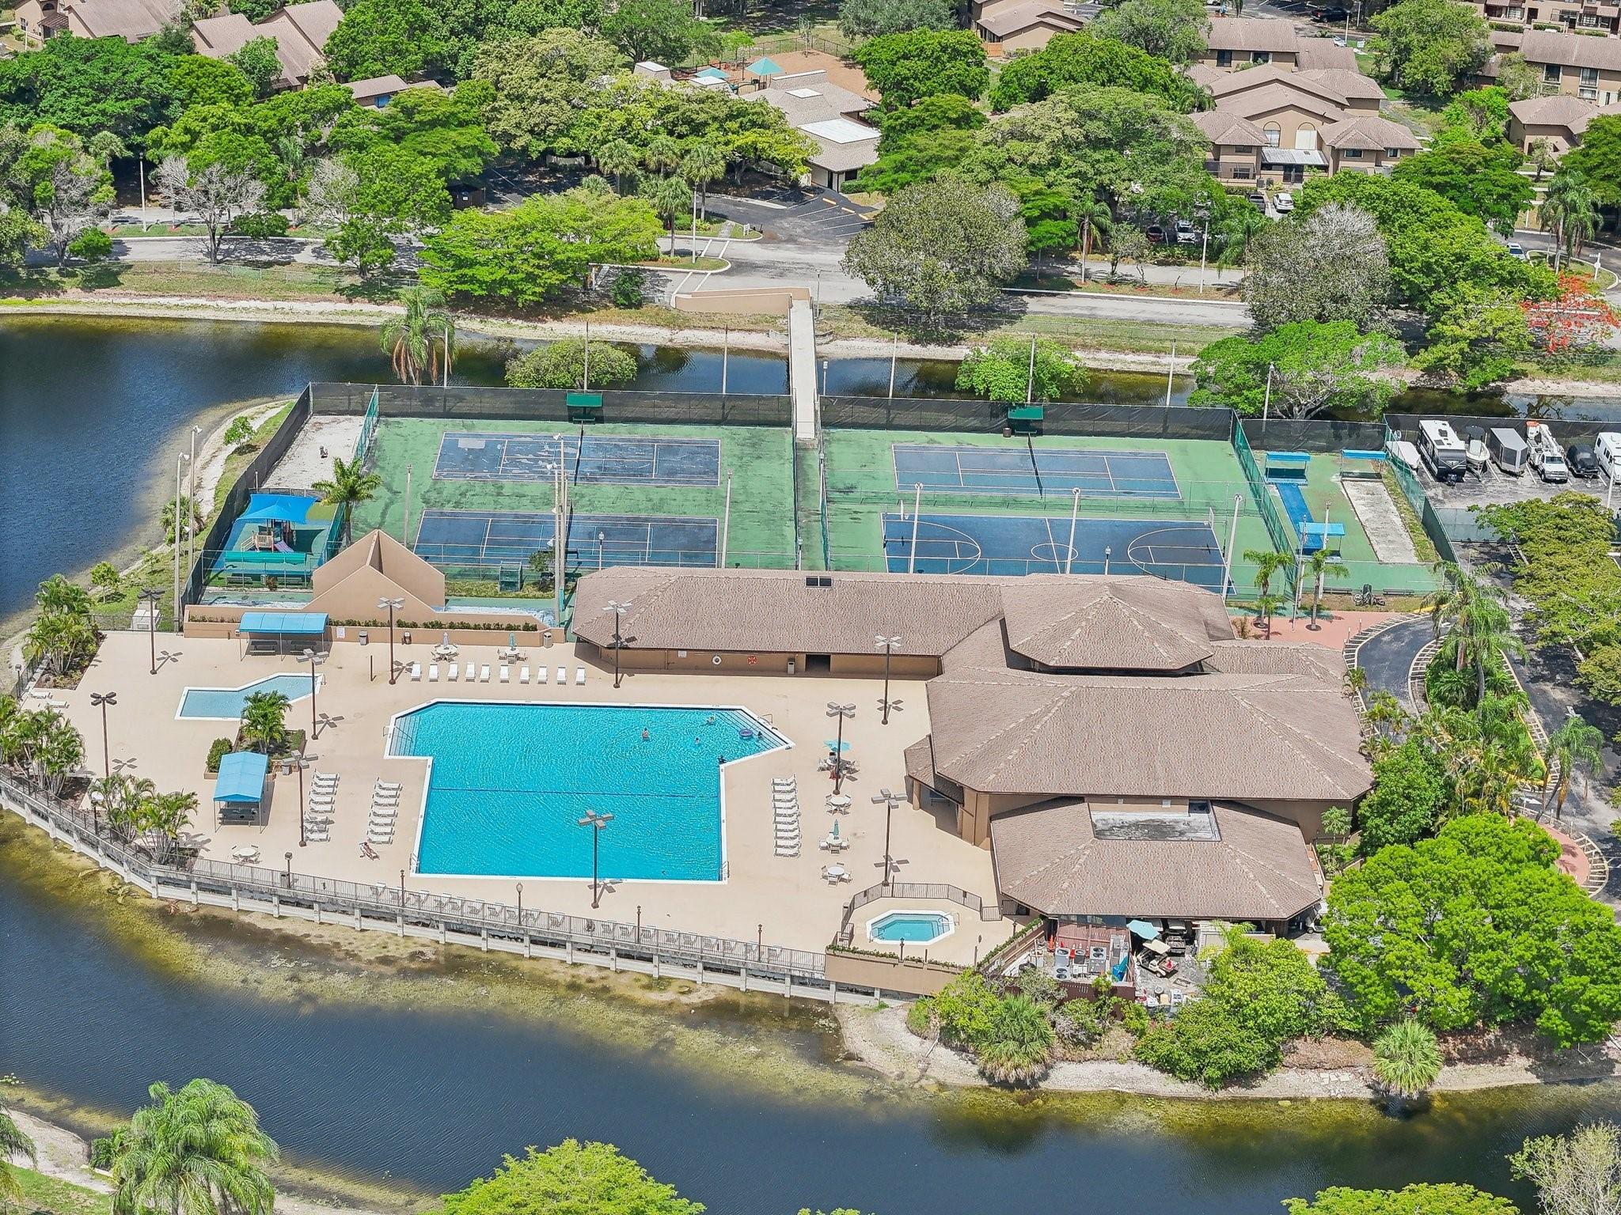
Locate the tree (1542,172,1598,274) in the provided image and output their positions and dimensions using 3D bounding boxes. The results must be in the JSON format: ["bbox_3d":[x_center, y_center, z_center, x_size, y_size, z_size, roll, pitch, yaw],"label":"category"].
[{"bbox_3d":[78.262,-39.786,337.624,6.200,10.200,5.800,2,23,0],"label":"tree"}]

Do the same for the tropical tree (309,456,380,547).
[{"bbox_3d":[-35.808,-7.222,253.238,5.400,8.300,5.300,2,23,0],"label":"tropical tree"}]

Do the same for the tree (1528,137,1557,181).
[{"bbox_3d":[82.941,-50.735,371.030,3.300,5.000,3.300,1,23,-2],"label":"tree"}]

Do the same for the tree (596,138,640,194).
[{"bbox_3d":[-20.132,-45.444,345.466,4.500,8.000,4.500,1,23,-2],"label":"tree"}]

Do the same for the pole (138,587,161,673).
[{"bbox_3d":[-47.022,1.727,233.595,1.800,6.400,1.800,7,23,10],"label":"pole"}]

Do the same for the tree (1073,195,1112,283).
[{"bbox_3d":[28.388,-36.835,328.160,4.000,9.000,4.000,1,23,-2],"label":"tree"}]

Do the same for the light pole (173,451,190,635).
[{"bbox_3d":[-45.897,-4.688,239.085,1.200,14.000,0.900,5,23,-1],"label":"light pole"}]

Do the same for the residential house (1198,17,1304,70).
[{"bbox_3d":[53.339,-69.354,408.939,14.000,7.700,13.000,0,23,-4],"label":"residential house"}]

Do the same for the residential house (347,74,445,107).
[{"bbox_3d":[-47.519,-57.934,374.426,12.000,6.200,9.000,-19,31,-41],"label":"residential house"}]

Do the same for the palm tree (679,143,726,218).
[{"bbox_3d":[-11.159,-44.099,341.810,4.600,8.600,4.500,2,23,0],"label":"palm tree"}]

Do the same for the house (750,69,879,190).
[{"bbox_3d":[1.636,-54.768,372.278,23.000,5.800,31.500,-17,30,-38],"label":"house"}]

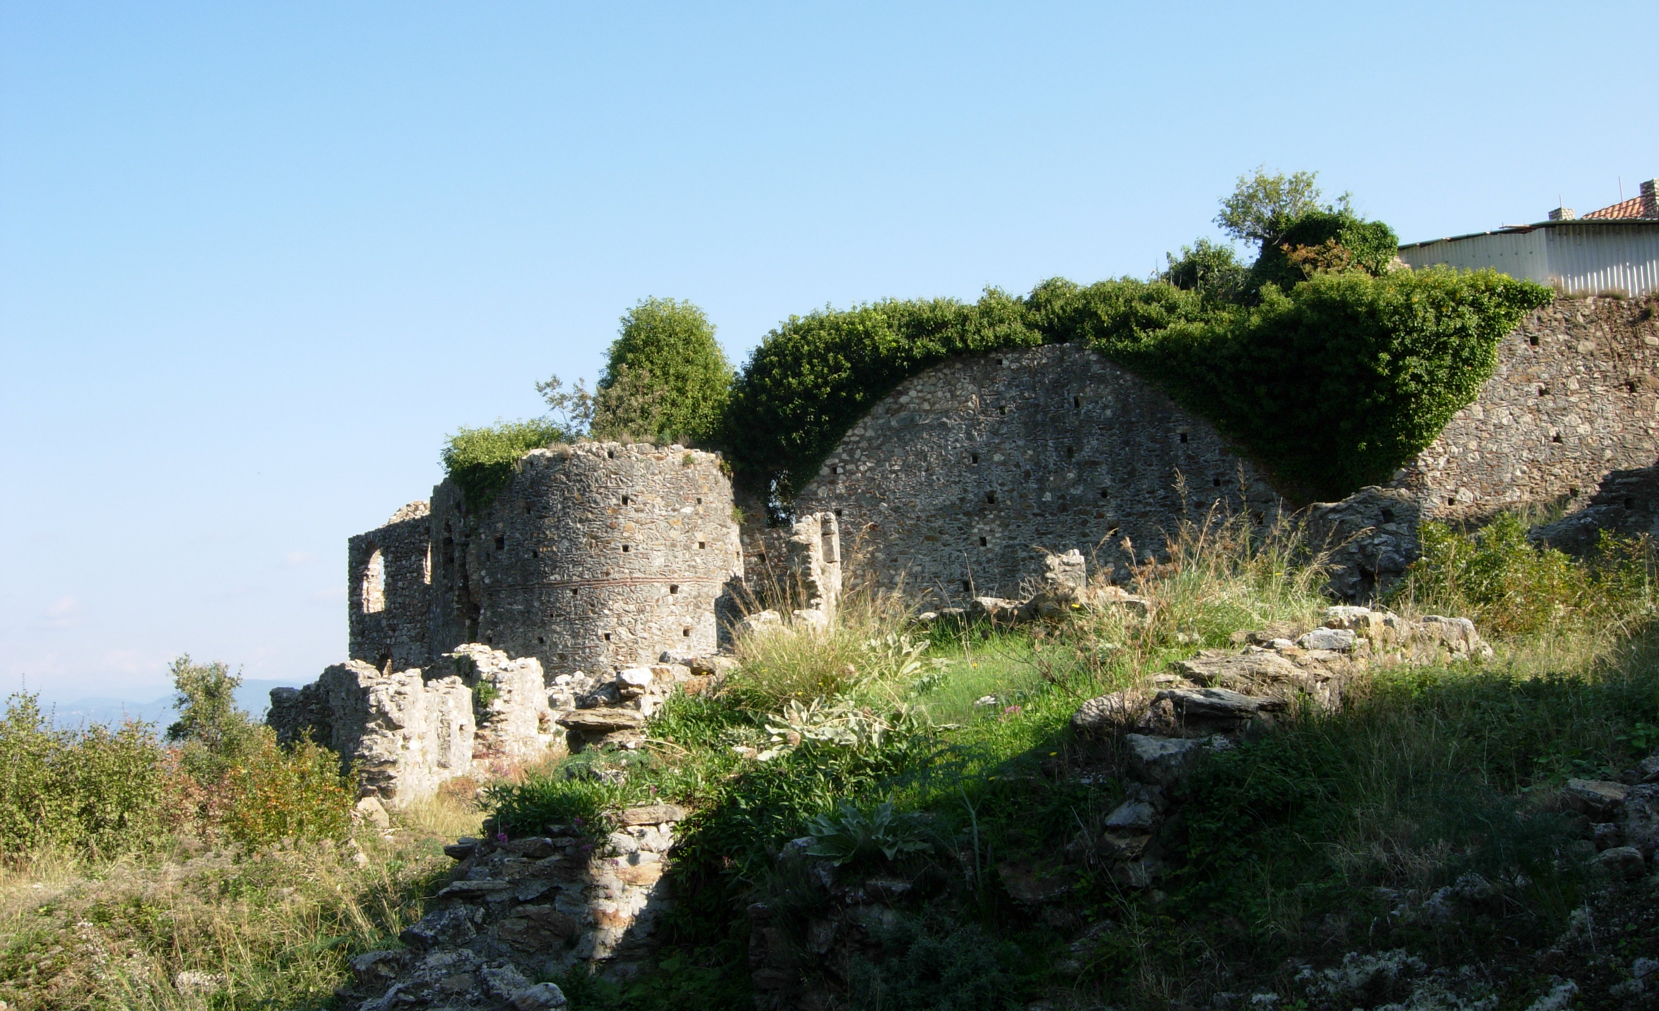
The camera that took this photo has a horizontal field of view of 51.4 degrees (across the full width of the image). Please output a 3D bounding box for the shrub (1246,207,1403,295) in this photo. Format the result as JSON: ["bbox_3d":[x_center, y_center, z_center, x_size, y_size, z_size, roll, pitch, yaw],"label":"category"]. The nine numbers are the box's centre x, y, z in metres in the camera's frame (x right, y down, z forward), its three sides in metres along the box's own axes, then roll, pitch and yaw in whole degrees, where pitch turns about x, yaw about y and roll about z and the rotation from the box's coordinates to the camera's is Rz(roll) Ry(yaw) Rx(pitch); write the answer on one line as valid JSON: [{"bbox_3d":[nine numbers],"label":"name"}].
[{"bbox_3d":[12.021,-6.200,42.000,3.755,2.082,3.004,0,-6,0],"label":"shrub"}]

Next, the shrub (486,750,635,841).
[{"bbox_3d":[-1.578,1.679,10.000,0.879,0.473,0.747,0,-6,0],"label":"shrub"}]

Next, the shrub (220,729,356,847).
[{"bbox_3d":[-6.594,3.439,21.000,1.656,1.436,1.574,0,-6,0],"label":"shrub"}]

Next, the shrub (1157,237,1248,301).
[{"bbox_3d":[9.118,-5.742,42.000,2.177,1.609,1.959,0,-6,0],"label":"shrub"}]

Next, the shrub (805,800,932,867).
[{"bbox_3d":[0.195,1.672,8.800,0.648,0.303,0.615,0,-6,0],"label":"shrub"}]

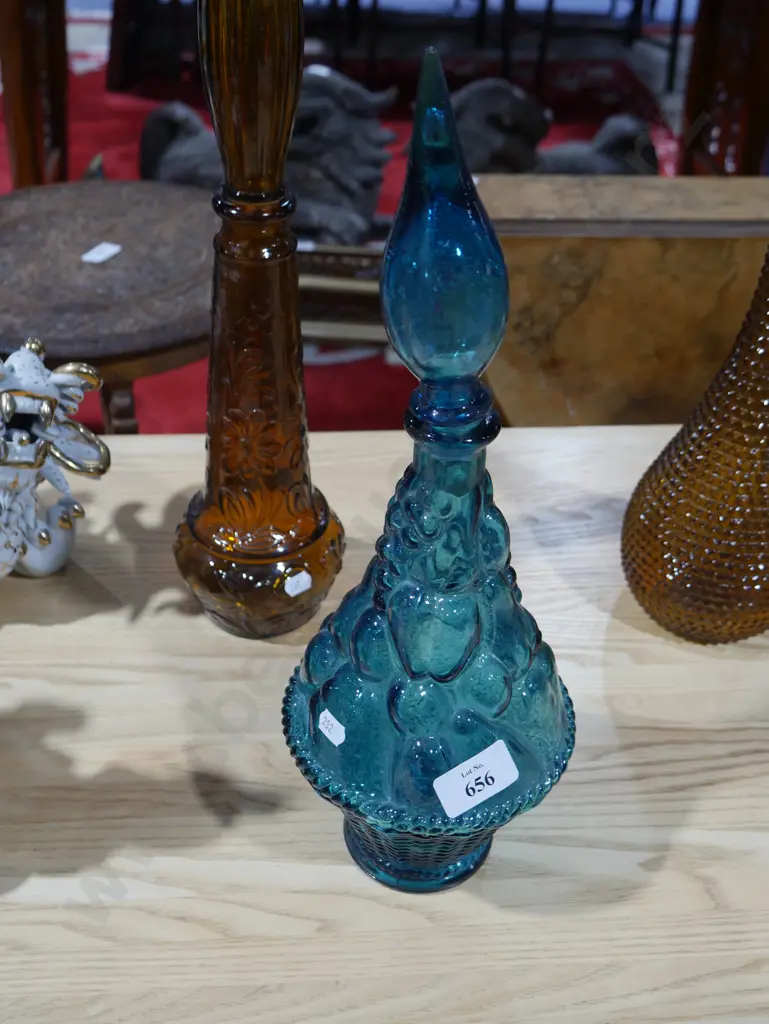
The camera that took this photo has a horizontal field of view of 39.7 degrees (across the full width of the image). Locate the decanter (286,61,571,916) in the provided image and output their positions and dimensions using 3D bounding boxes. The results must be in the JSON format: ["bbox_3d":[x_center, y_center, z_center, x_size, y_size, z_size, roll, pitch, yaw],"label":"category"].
[{"bbox_3d":[0.026,0.011,0.470,0.146,0.404,0.146,2,37,0],"label":"decanter"}]

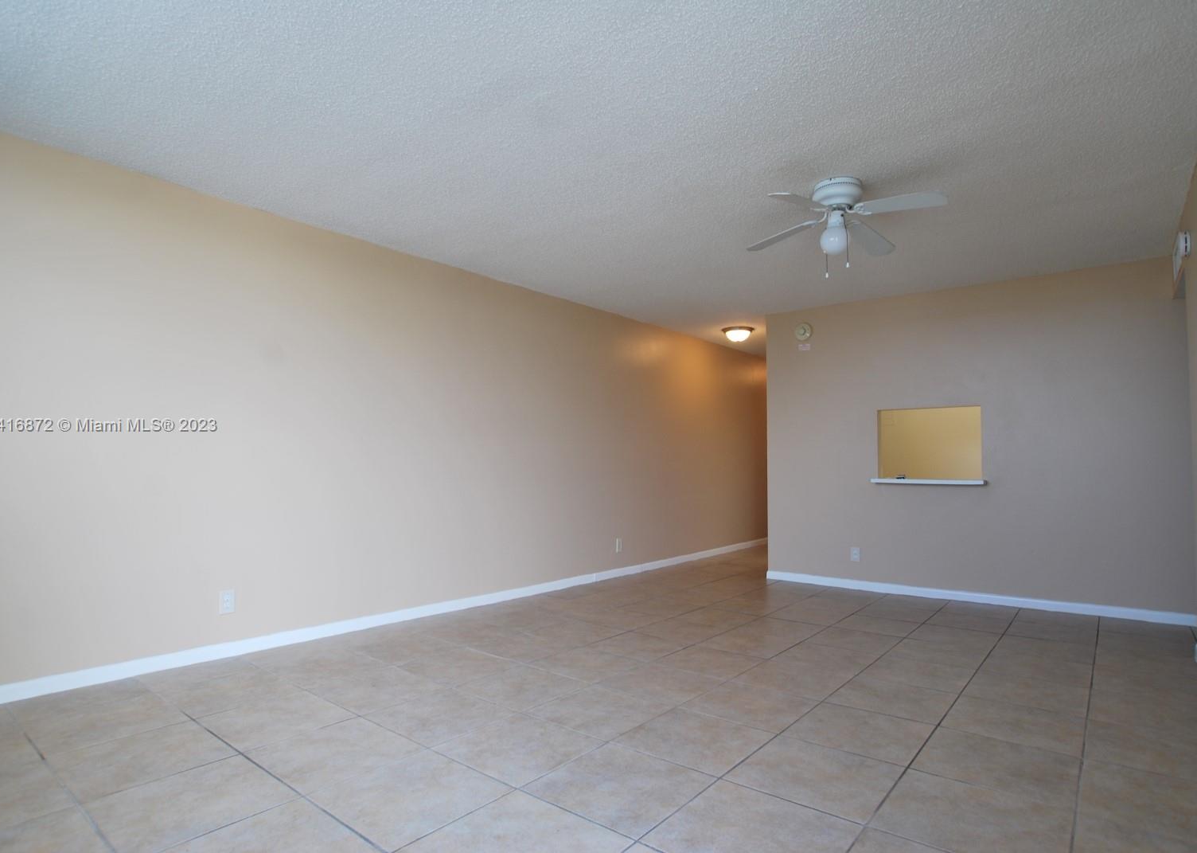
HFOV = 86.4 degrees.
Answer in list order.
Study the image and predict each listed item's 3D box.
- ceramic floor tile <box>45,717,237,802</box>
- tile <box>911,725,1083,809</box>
[{"bbox_3d":[-1.574,1.149,2.214,0.450,0.010,0.450,-3,-6,39],"label":"ceramic floor tile"},{"bbox_3d":[1.350,1.144,2.151,0.451,0.011,0.451,-4,-6,39],"label":"tile"}]

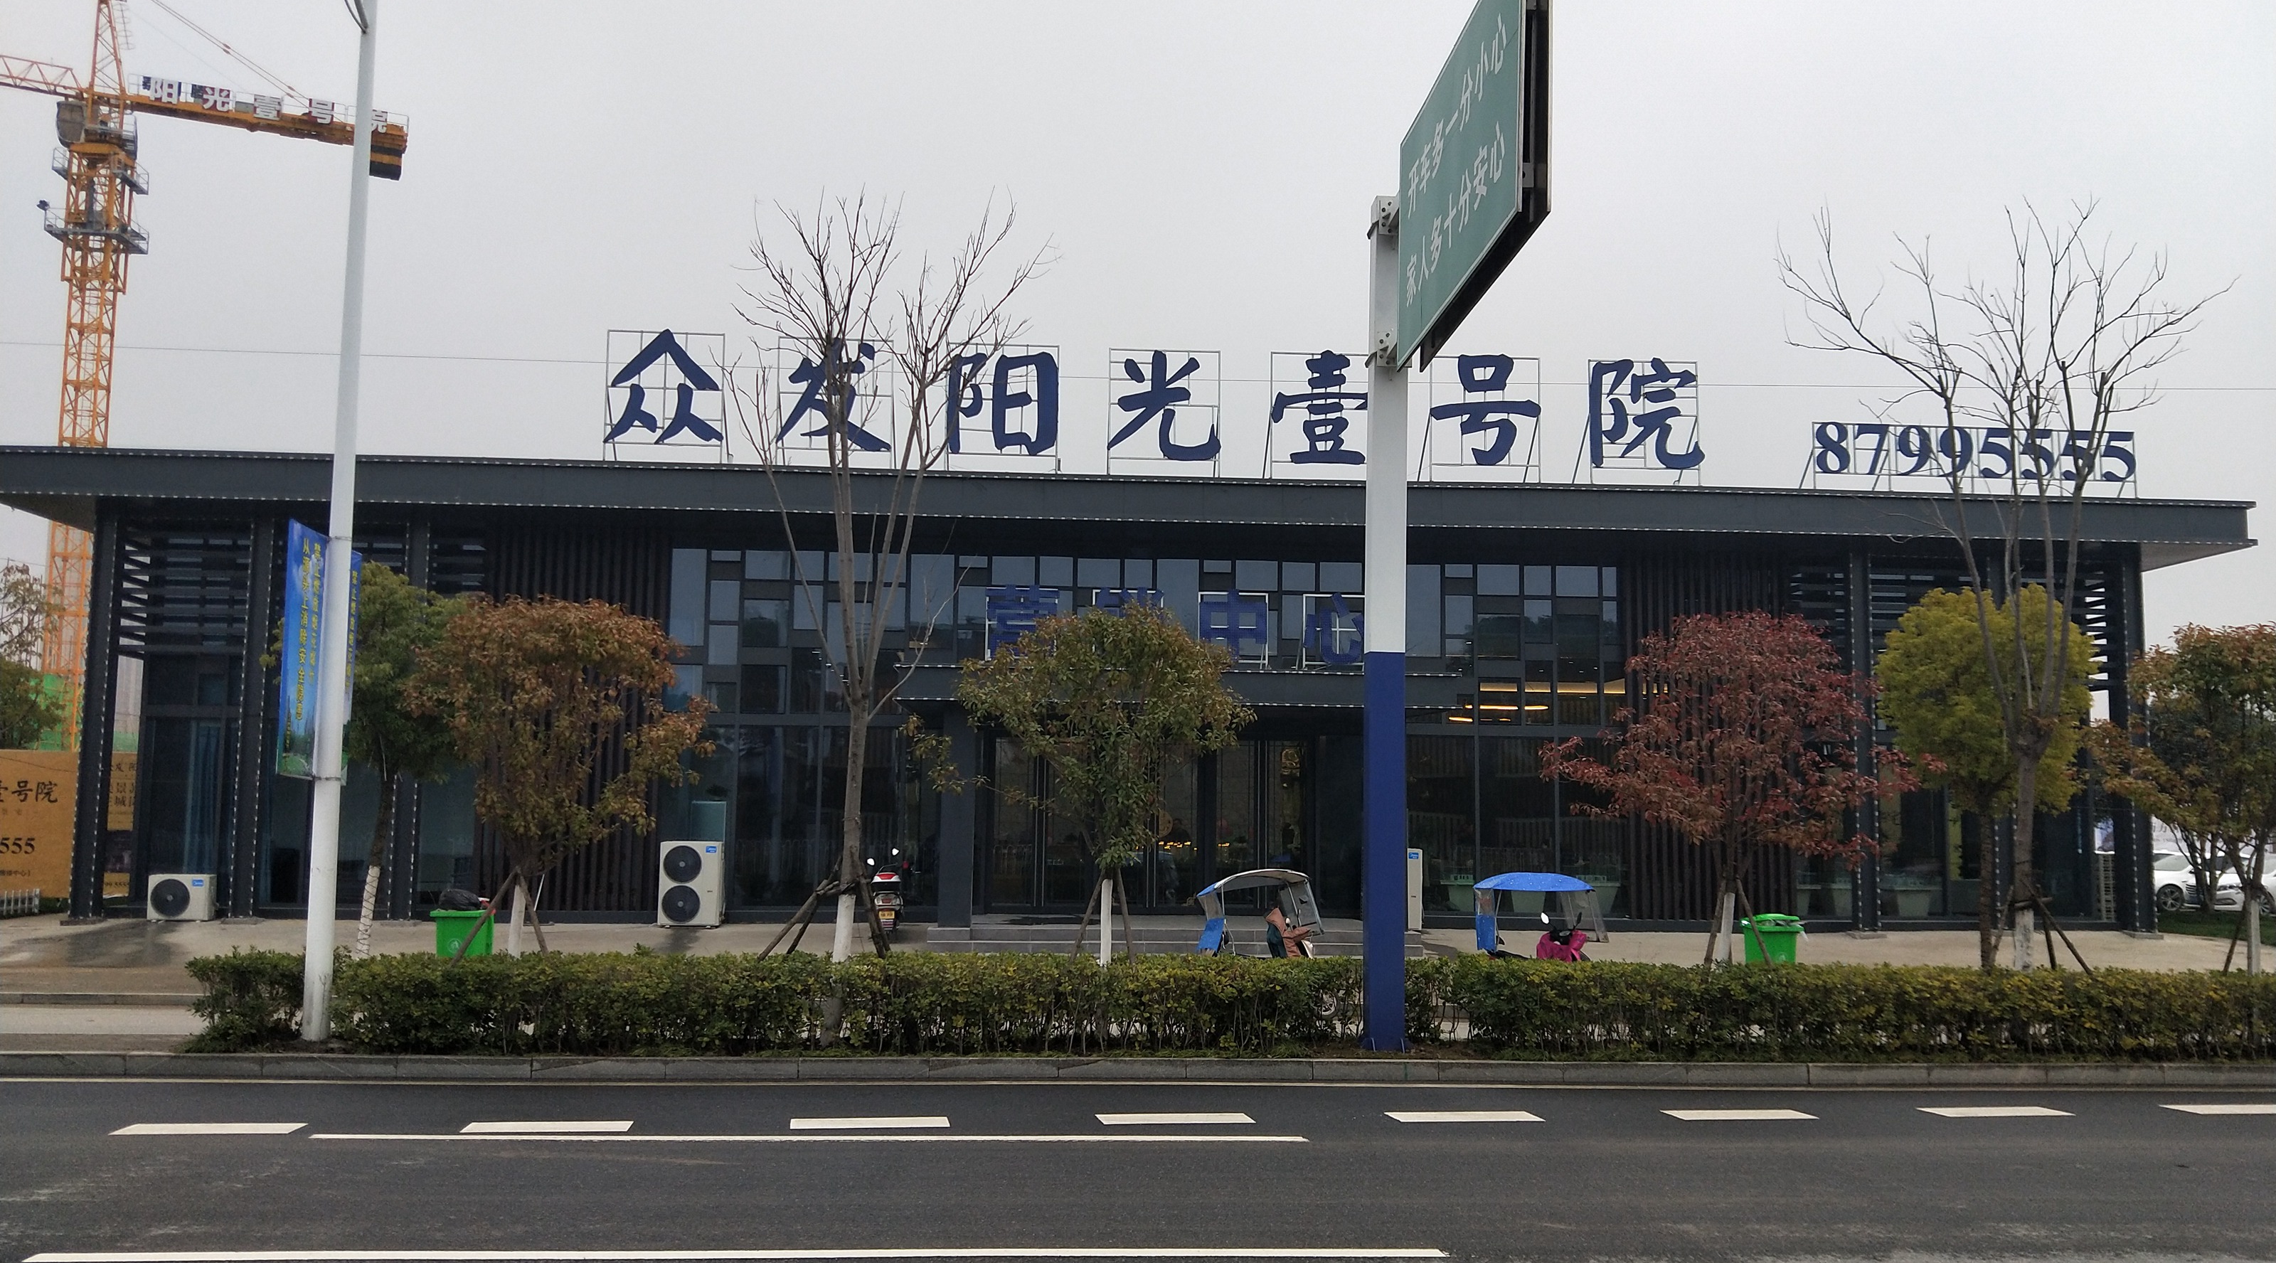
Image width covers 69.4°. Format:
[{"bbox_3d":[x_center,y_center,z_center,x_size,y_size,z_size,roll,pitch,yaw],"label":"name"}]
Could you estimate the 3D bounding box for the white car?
[{"bbox_3d":[26.288,6.271,41.071,1.800,1.480,4.500,2,-6,-14],"label":"white car"}]

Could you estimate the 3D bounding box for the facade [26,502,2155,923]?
[{"bbox_3d":[0.089,1.521,26.179,31.340,6.218,2.500,1,-6,-3],"label":"facade"}]

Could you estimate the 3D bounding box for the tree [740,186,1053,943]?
[{"bbox_3d":[-2.104,-0.211,14.147,2.700,7.249,2.600,1,-6,-3],"label":"tree"}]

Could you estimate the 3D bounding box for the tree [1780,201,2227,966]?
[{"bbox_3d":[7.846,-0.144,14.971,3.900,7.732,3.500,1,-6,-3],"label":"tree"}]

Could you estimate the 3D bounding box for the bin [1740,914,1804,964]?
[{"bbox_3d":[6.512,3.389,16.854,0.500,0.950,0.560,1,-6,-3],"label":"bin"}]

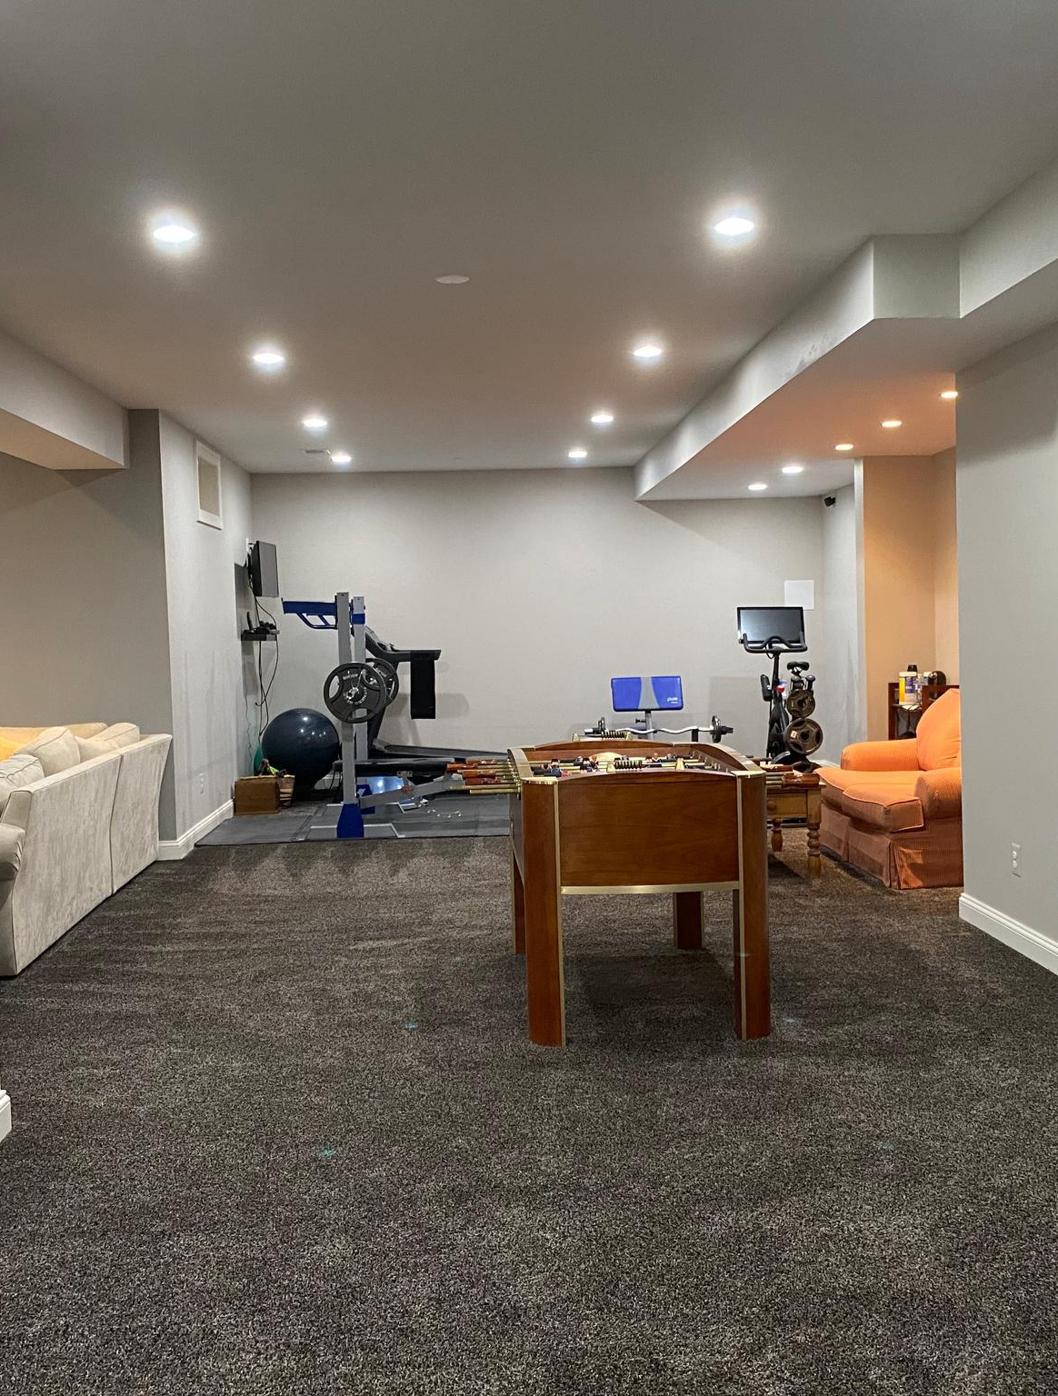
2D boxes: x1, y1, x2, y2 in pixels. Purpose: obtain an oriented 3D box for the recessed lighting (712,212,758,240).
[{"bbox_3d":[0.682,-1.568,4.637,0.155,0.040,0.155,-2,3,-3],"label":"recessed lighting"}]

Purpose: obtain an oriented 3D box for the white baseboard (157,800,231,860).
[{"bbox_3d":[-2.209,0.869,9.436,0.140,0.120,2.000,-2,3,-2],"label":"white baseboard"}]

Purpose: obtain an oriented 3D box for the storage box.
[{"bbox_3d":[-2.012,0.723,10.468,0.320,0.260,0.280,-2,3,-3],"label":"storage box"}]

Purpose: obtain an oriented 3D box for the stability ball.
[{"bbox_3d":[-1.848,0.404,11.365,0.635,0.635,0.635,-2,3,-3],"label":"stability ball"}]

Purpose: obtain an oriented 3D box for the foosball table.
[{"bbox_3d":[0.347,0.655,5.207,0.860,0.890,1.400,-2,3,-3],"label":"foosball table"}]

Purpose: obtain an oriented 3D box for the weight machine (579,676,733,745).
[{"bbox_3d":[1.036,0.295,11.308,1.200,0.897,0.950,-2,3,-3],"label":"weight machine"}]

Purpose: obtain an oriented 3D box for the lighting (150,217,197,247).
[{"bbox_3d":[-1.159,-1.517,4.565,0.155,0.040,0.155,-2,3,-3],"label":"lighting"}]

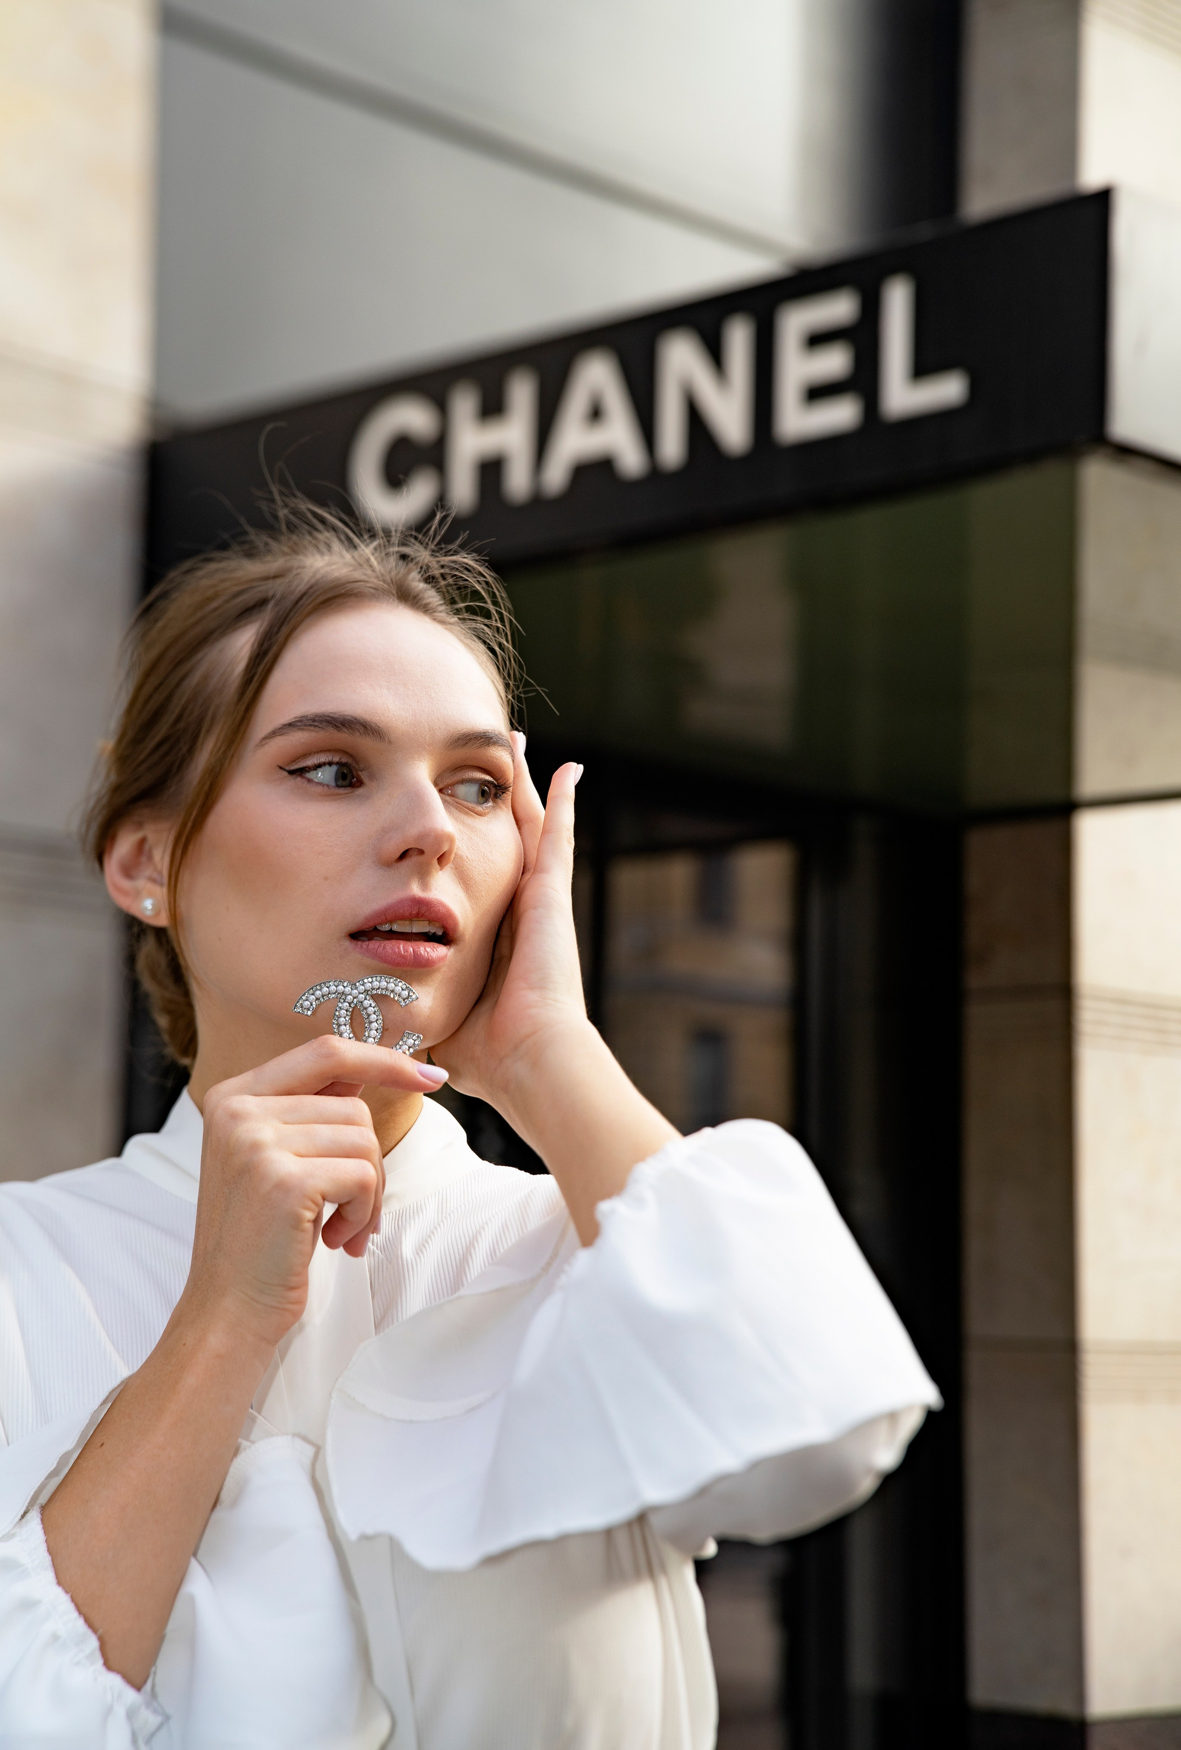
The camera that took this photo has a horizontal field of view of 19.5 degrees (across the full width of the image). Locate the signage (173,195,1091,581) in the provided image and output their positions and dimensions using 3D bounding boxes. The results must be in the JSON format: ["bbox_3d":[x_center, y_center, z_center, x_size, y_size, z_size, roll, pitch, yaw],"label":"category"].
[{"bbox_3d":[-0.002,-0.846,6.870,2.504,0.453,0.130,-6,-11,41],"label":"signage"}]

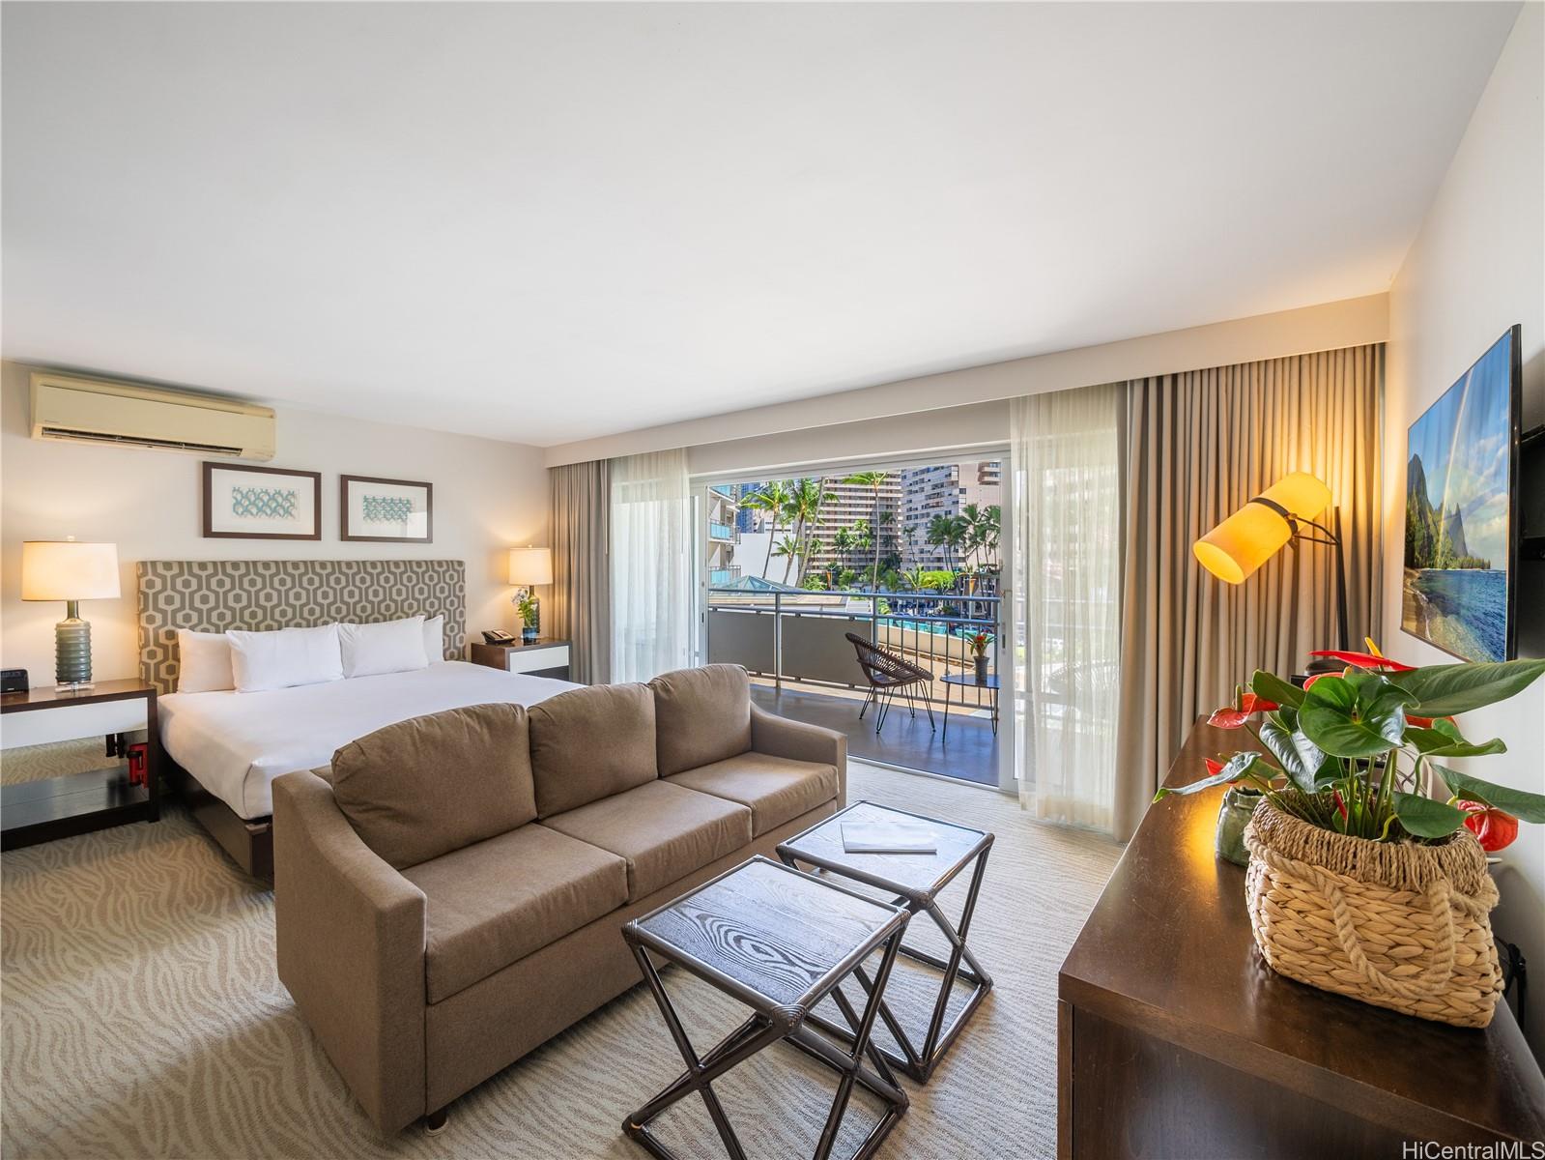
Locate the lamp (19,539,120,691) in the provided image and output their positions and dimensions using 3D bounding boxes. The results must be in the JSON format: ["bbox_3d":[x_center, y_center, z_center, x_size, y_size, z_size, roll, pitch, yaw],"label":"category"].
[{"bbox_3d":[-3.849,0.188,3.445,0.364,0.857,0.364,1,2,39],"label":"lamp"}]

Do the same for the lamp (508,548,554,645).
[{"bbox_3d":[-2.148,0.126,5.559,0.364,0.851,0.364,1,2,39],"label":"lamp"}]

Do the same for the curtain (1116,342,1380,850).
[{"bbox_3d":[2.199,0.187,2.991,0.966,2.499,0.186,2,3,39],"label":"curtain"}]

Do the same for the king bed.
[{"bbox_3d":[-2.546,0.635,4.069,2.046,1.497,2.015,2,3,39],"label":"king bed"}]

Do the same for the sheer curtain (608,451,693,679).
[{"bbox_3d":[-1.090,0.068,5.455,1.059,2.477,0.100,1,1,36],"label":"sheer curtain"}]

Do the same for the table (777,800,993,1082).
[{"bbox_3d":[0.411,1.200,2.242,0.574,0.553,0.566,2,3,39],"label":"table"}]

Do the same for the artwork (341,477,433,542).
[{"bbox_3d":[-3.053,-0.555,4.992,0.030,0.494,0.660,2,3,39],"label":"artwork"}]

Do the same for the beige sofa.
[{"bbox_3d":[-0.629,0.928,2.522,0.922,0.922,2.002,1,2,40],"label":"beige sofa"}]

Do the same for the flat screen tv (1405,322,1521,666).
[{"bbox_3d":[1.365,-0.124,1.245,0.045,0.511,0.930,2,3,39],"label":"flat screen tv"}]

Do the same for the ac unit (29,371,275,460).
[{"bbox_3d":[-3.797,-0.981,3.894,0.217,0.326,1.057,2,3,39],"label":"ac unit"}]

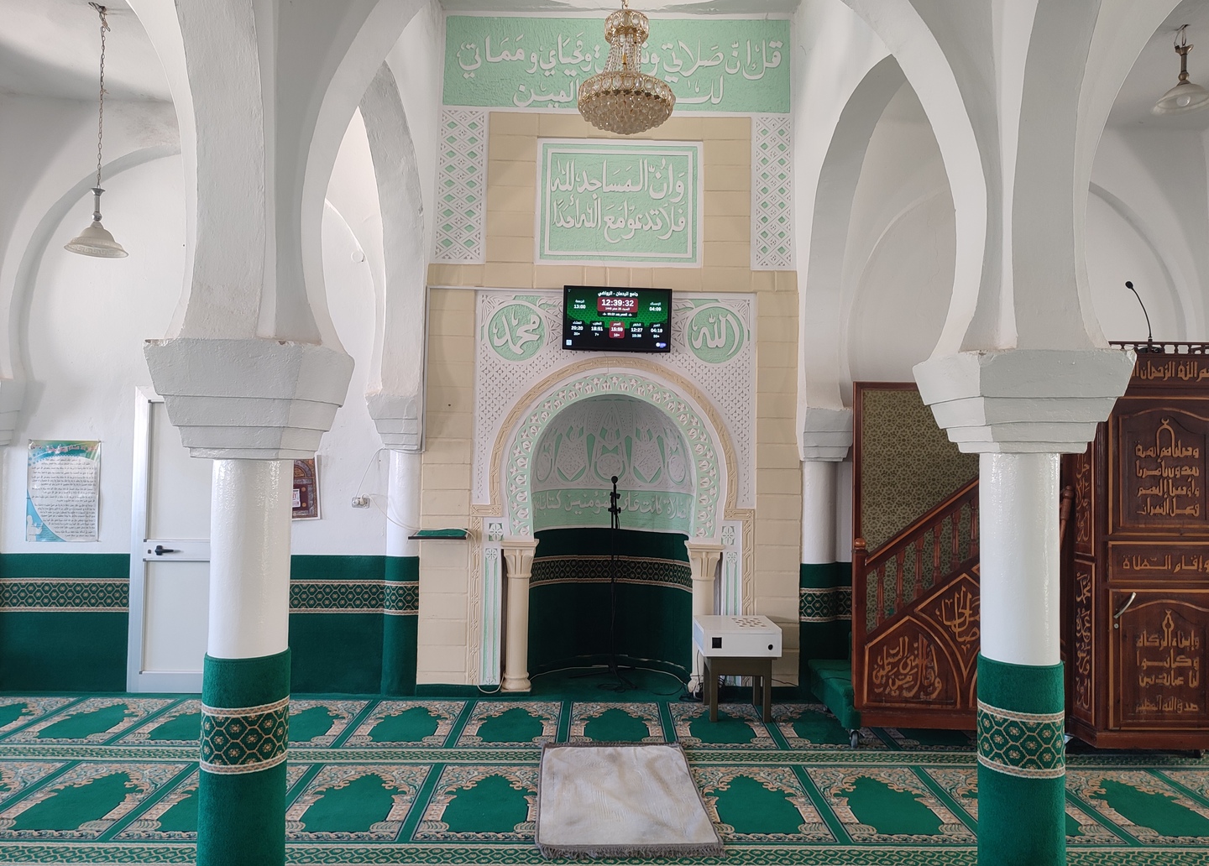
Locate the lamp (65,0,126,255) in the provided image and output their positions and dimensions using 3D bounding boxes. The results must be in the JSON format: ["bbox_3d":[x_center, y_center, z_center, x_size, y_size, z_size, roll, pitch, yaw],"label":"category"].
[{"bbox_3d":[-2.683,-1.610,4.445,0.295,1.320,0.295,1,-1,-1],"label":"lamp"}]

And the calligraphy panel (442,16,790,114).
[{"bbox_3d":[0.096,-2.579,5.886,2.414,0.652,0.040,1,-2,-1],"label":"calligraphy panel"}]

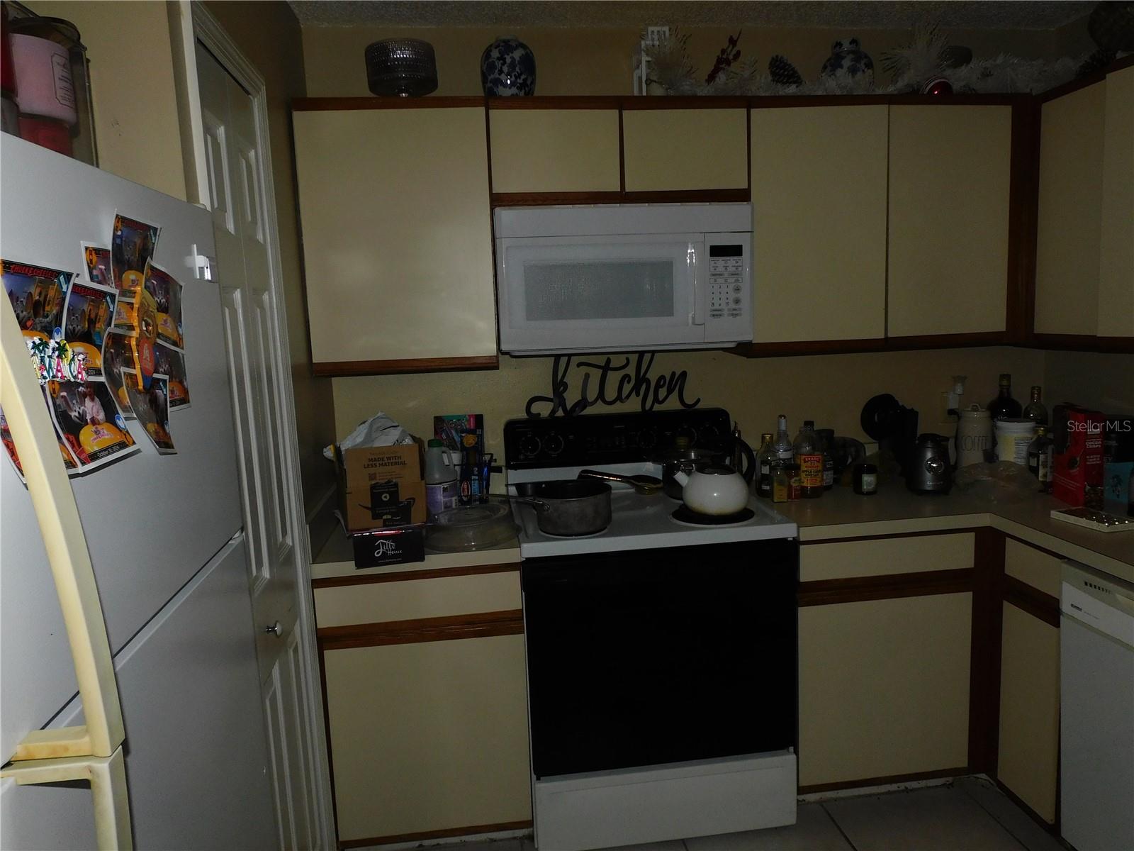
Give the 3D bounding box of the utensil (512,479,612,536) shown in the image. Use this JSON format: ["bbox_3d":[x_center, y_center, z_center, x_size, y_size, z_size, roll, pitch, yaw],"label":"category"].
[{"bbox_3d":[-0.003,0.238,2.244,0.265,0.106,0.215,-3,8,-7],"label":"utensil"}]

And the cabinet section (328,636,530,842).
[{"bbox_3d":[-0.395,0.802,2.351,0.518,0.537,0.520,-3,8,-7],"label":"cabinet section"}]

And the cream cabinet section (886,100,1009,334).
[{"bbox_3d":[1.161,-0.644,2.571,0.400,0.688,0.300,-3,8,-7],"label":"cream cabinet section"}]

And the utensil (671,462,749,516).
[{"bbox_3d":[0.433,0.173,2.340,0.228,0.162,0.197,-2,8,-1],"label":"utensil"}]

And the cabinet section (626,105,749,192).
[{"bbox_3d":[0.330,-0.822,2.437,0.369,0.232,0.300,-3,8,-7],"label":"cabinet section"}]

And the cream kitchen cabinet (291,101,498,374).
[{"bbox_3d":[-0.496,-0.552,2.399,0.533,0.769,0.345,-3,7,-7],"label":"cream kitchen cabinet"}]

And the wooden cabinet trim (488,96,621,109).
[{"bbox_3d":[-0.033,-0.917,2.232,0.380,0.040,0.022,-3,8,-7],"label":"wooden cabinet trim"}]

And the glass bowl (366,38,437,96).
[{"bbox_3d":[-0.487,-1.013,2.318,0.200,0.157,0.200,-3,8,-7],"label":"glass bowl"}]

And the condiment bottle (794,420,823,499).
[{"bbox_3d":[0.780,0.107,2.542,0.090,0.243,0.090,-3,7,-7],"label":"condiment bottle"}]

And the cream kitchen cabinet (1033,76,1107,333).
[{"bbox_3d":[1.600,-0.616,2.299,0.300,0.710,0.270,-3,8,-7],"label":"cream kitchen cabinet"}]

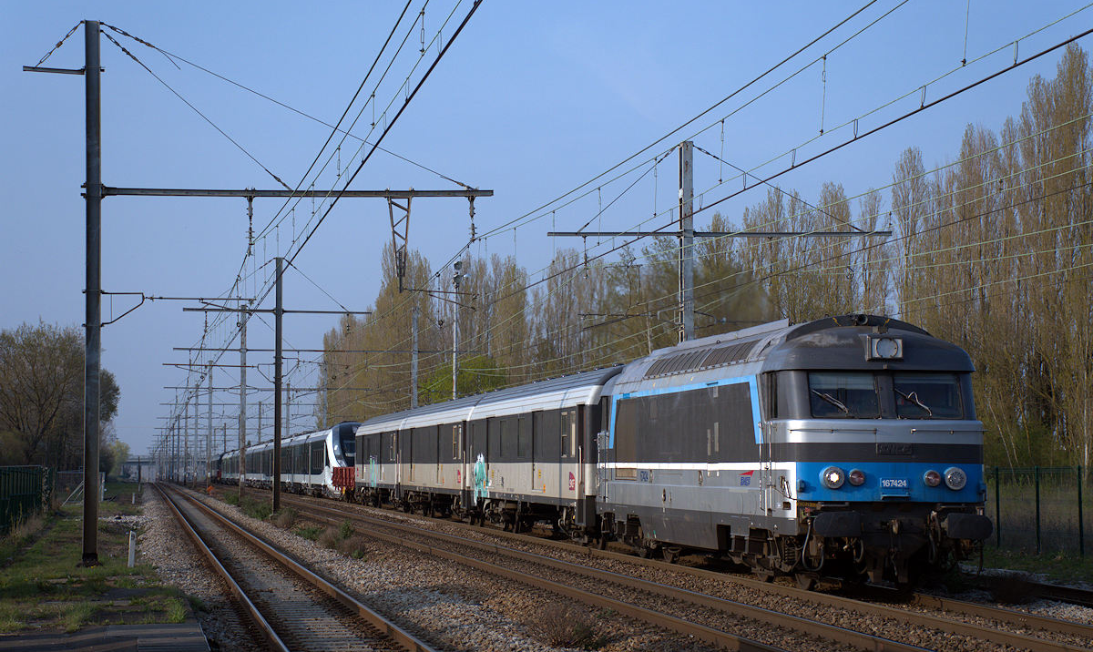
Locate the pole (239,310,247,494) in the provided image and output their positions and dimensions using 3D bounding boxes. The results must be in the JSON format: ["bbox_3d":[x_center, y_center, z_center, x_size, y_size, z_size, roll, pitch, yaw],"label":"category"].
[{"bbox_3d":[-15.980,4.142,124.500,0.330,10.100,0.330,0,-3,-9],"label":"pole"}]

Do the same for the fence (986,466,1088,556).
[{"bbox_3d":[11.599,4.373,56.000,0.090,2.050,6.400,0,-3,-9],"label":"fence"}]

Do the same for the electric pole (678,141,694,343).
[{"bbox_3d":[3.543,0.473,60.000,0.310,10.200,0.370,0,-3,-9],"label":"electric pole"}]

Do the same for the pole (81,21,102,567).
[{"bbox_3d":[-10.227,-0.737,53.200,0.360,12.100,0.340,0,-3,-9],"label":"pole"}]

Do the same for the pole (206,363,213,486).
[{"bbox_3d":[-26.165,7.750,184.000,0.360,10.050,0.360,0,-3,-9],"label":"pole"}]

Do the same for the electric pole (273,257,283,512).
[{"bbox_3d":[-10.485,2.348,92.500,0.300,10.000,0.300,0,-3,-9],"label":"electric pole"}]

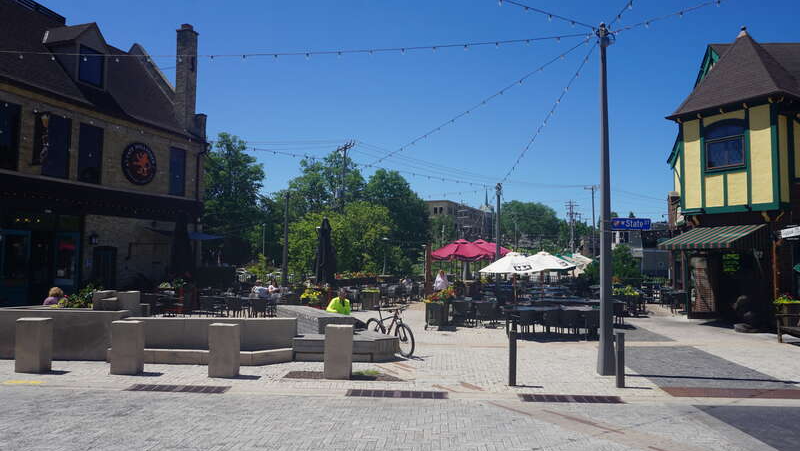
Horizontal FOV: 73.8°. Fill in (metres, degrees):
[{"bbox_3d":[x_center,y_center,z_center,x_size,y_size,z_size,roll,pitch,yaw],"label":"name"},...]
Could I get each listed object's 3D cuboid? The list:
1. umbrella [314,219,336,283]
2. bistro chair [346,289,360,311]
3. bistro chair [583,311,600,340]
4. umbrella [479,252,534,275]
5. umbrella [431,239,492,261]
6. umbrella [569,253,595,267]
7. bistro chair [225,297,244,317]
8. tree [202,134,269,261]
[{"bbox_3d":[-2.655,1.461,19.000,0.740,3.420,0.740,1,-4,0],"label":"umbrella"},{"bbox_3d":[-1.901,3.066,21.800,0.540,0.840,0.570,2,-3,-17],"label":"bistro chair"},{"bbox_3d":[5.509,2.769,15.300,0.540,0.800,0.560,1,-4,0],"label":"bistro chair"},{"bbox_3d":[3.798,2.093,18.000,2.250,2.450,2.250,1,-3,-11],"label":"umbrella"},{"bbox_3d":[2.558,1.919,22.000,2.650,2.700,2.650,1,-3,0],"label":"umbrella"},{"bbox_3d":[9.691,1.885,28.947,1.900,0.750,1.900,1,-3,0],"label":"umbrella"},{"bbox_3d":[-6.115,3.004,19.700,0.550,0.820,0.580,0,-3,14],"label":"bistro chair"},{"bbox_3d":[-14.759,-1.529,46.154,7.000,12.200,6.800,1,-3,0],"label":"tree"}]

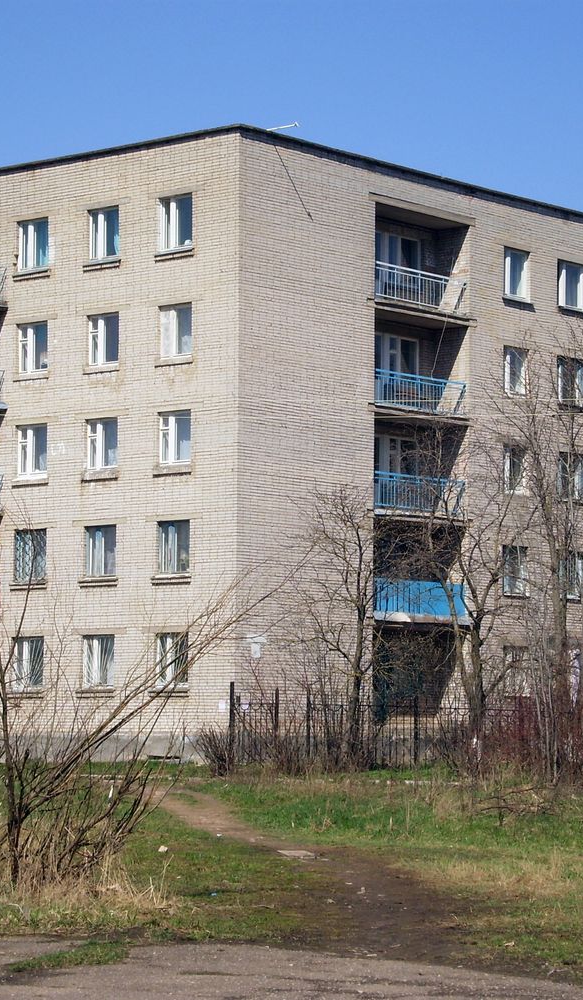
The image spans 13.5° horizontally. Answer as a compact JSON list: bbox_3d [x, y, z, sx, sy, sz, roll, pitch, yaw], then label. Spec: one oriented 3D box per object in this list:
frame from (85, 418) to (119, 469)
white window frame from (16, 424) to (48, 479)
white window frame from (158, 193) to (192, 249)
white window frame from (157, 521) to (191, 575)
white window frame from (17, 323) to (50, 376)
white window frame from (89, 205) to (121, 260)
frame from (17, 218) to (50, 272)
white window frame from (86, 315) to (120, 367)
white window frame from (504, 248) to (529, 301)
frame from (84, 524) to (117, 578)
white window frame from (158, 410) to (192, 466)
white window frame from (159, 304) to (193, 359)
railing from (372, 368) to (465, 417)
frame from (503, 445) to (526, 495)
[{"bbox_3d":[-4.912,-1.441,63.938,1.120,1.400,0.120,-4,-6,37],"label":"frame"},{"bbox_3d":[-6.663,-1.256,63.850,1.106,1.382,0.150,-4,-7,35],"label":"white window frame"},{"bbox_3d":[-2.947,-7.100,63.037,1.120,1.400,0.120,-4,-6,37],"label":"white window frame"},{"bbox_3d":[-2.821,1.208,60.118,1.120,1.370,0.130,-3,-5,40],"label":"white window frame"},{"bbox_3d":[-6.854,-4.022,65.628,1.120,1.400,0.120,-4,-6,37],"label":"white window frame"},{"bbox_3d":[-4.723,-6.798,63.010,1.043,1.353,0.150,-4,-7,35],"label":"white window frame"},{"bbox_3d":[-6.681,-6.648,64.404,1.097,1.365,0.150,-4,-7,35],"label":"frame"},{"bbox_3d":[-4.682,-3.990,62.072,1.120,1.370,0.130,-3,-5,40],"label":"white window frame"},{"bbox_3d":[6.166,-6.210,68.035,0.150,1.411,1.153,-5,-8,45],"label":"white window frame"},{"bbox_3d":[-4.920,1.332,63.674,1.120,1.400,0.120,-4,-6,37],"label":"frame"},{"bbox_3d":[-2.838,-1.511,61.121,1.078,1.363,0.150,-4,-7,35],"label":"white window frame"},{"bbox_3d":[-2.931,-4.293,62.774,1.120,1.400,0.120,-4,-6,37],"label":"white window frame"},{"bbox_3d":[3.366,-2.775,64.573,0.080,0.920,4.149,-3,-5,40],"label":"railing"},{"bbox_3d":[6.090,-0.818,67.651,0.130,1.370,1.120,-3,-5,40],"label":"frame"}]

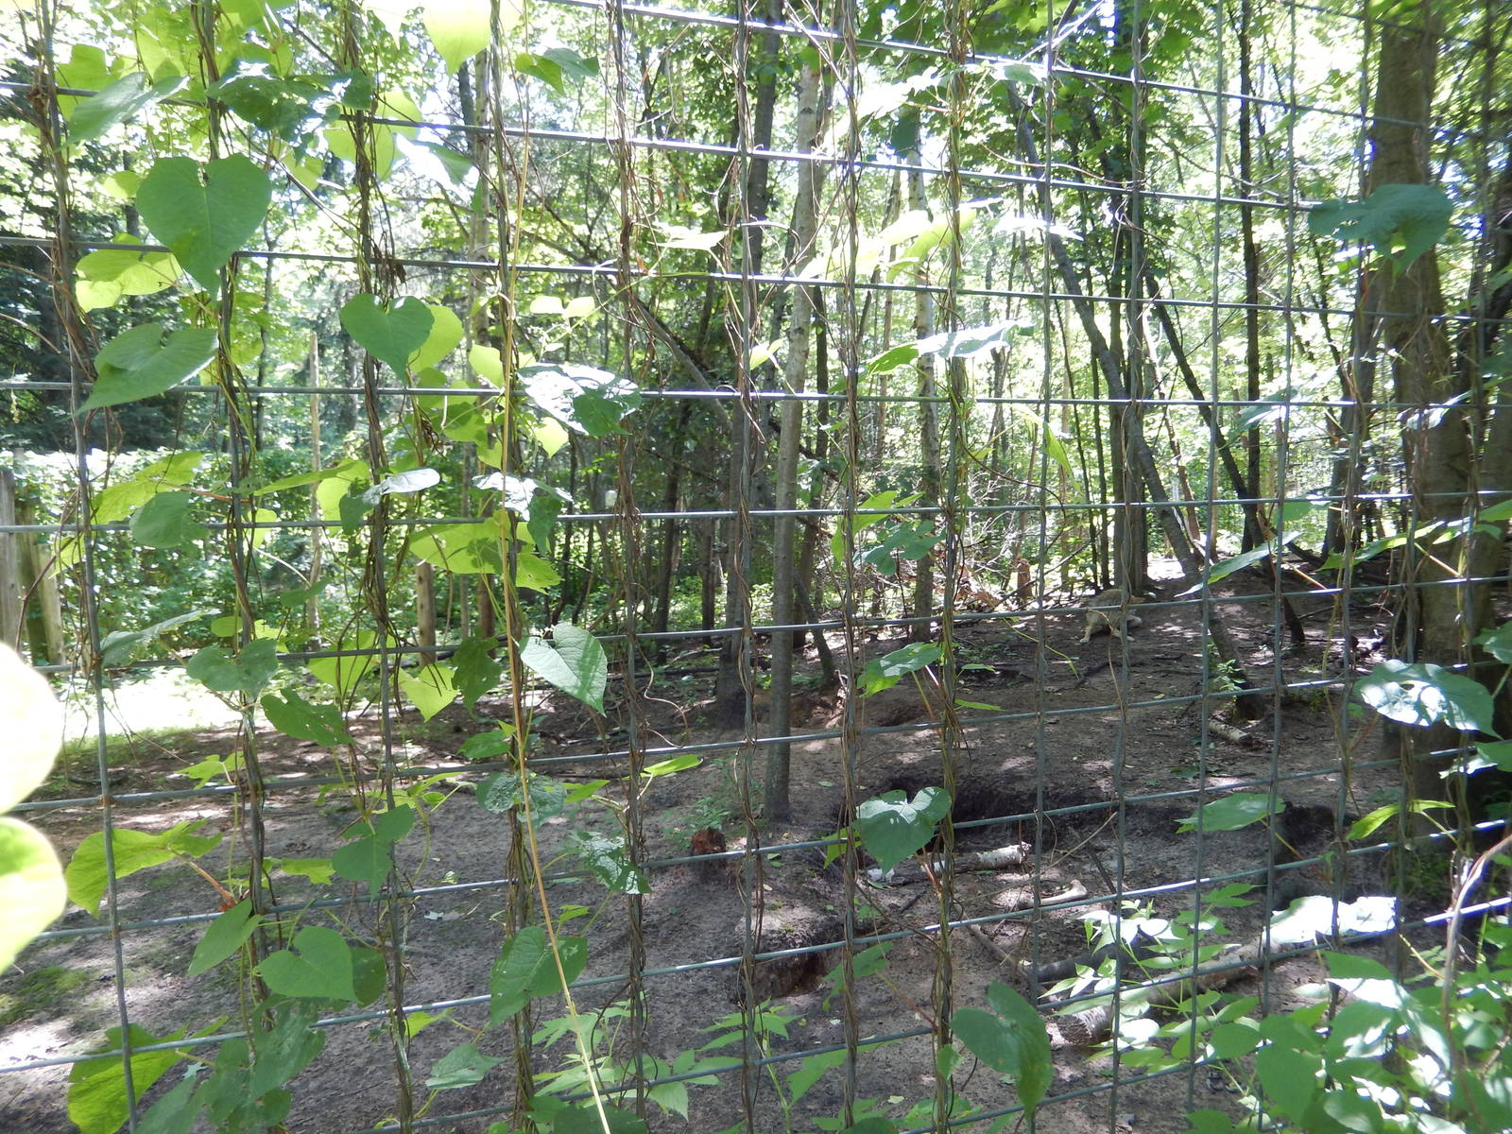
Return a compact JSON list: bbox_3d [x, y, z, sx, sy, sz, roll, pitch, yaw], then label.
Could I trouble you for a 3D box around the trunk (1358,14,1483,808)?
[{"bbox_3d":[3.090,-0.650,5.050,0.420,3.700,0.400,-2,7,31],"label":"trunk"}]

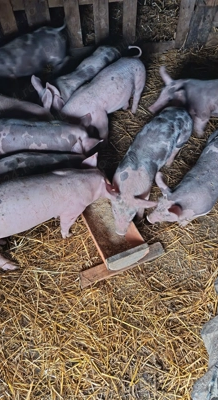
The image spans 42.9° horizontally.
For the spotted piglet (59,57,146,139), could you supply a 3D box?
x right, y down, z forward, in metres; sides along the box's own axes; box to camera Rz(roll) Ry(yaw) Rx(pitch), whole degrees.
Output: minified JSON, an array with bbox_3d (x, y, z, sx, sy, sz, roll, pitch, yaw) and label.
[{"bbox_3d":[-0.060,-0.622,1.876,0.250,0.400,0.790,32,61,20],"label":"spotted piglet"}]

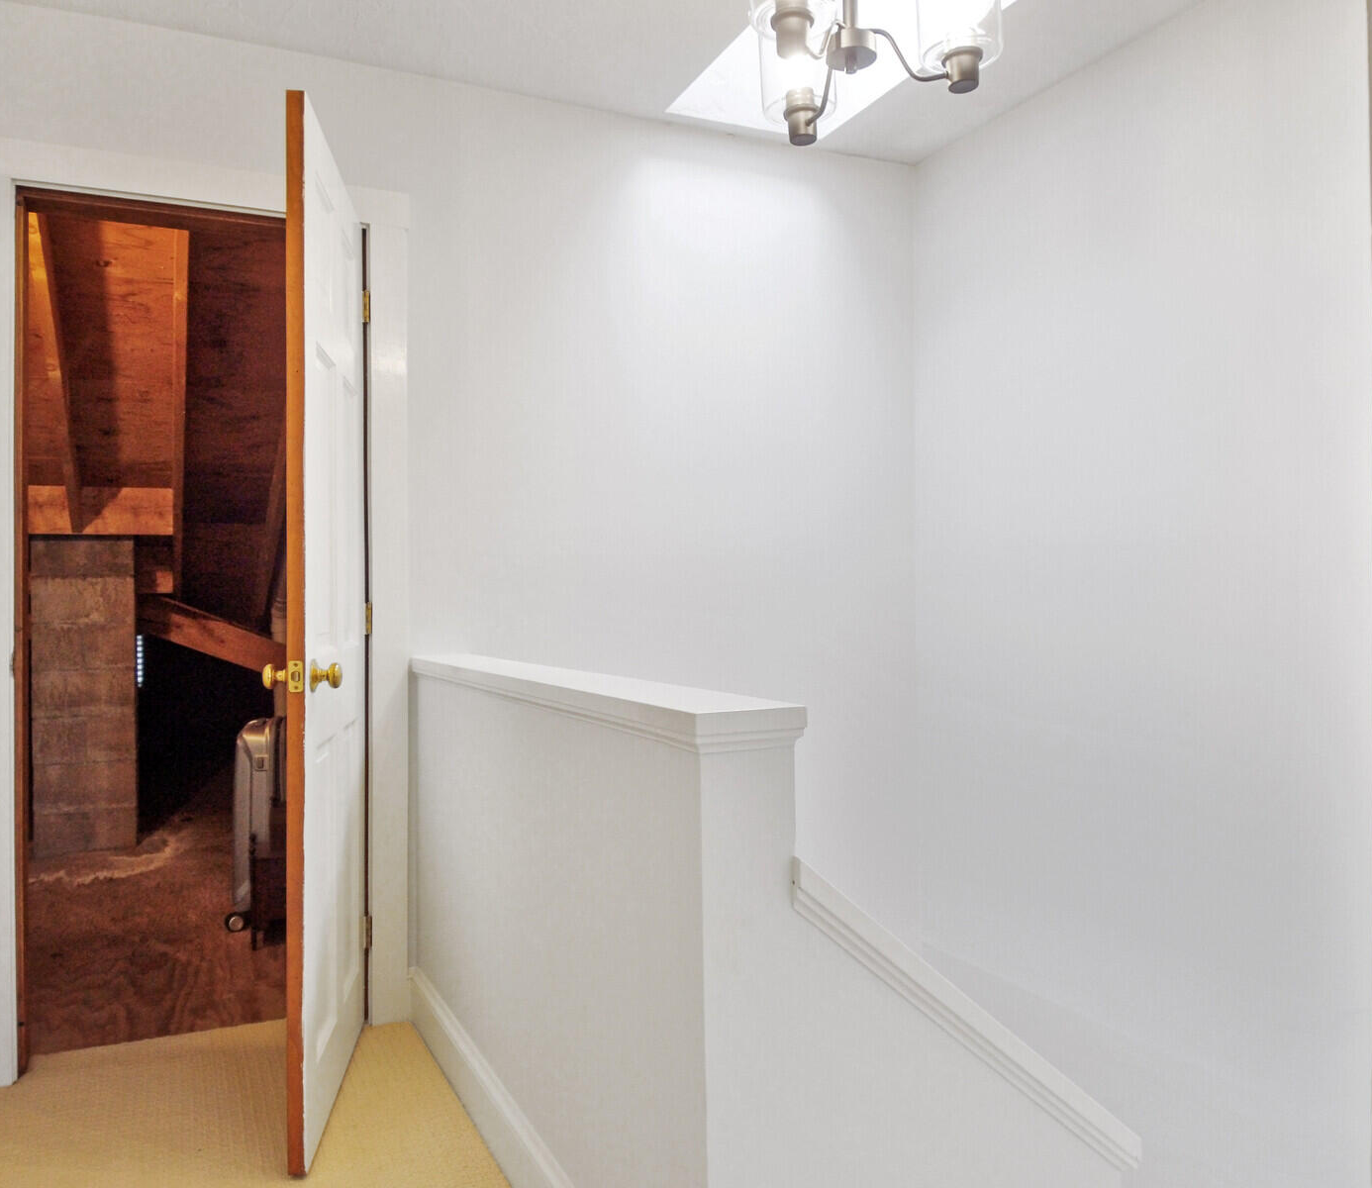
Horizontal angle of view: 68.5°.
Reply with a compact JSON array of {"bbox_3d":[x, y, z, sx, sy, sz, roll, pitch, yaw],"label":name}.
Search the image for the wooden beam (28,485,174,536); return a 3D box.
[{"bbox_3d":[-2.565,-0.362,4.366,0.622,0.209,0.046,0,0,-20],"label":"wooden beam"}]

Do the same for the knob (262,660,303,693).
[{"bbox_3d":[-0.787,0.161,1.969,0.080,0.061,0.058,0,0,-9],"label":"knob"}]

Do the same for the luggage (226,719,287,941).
[{"bbox_3d":[-1.494,0.806,3.641,0.275,0.694,0.469,0,0,-20],"label":"luggage"}]

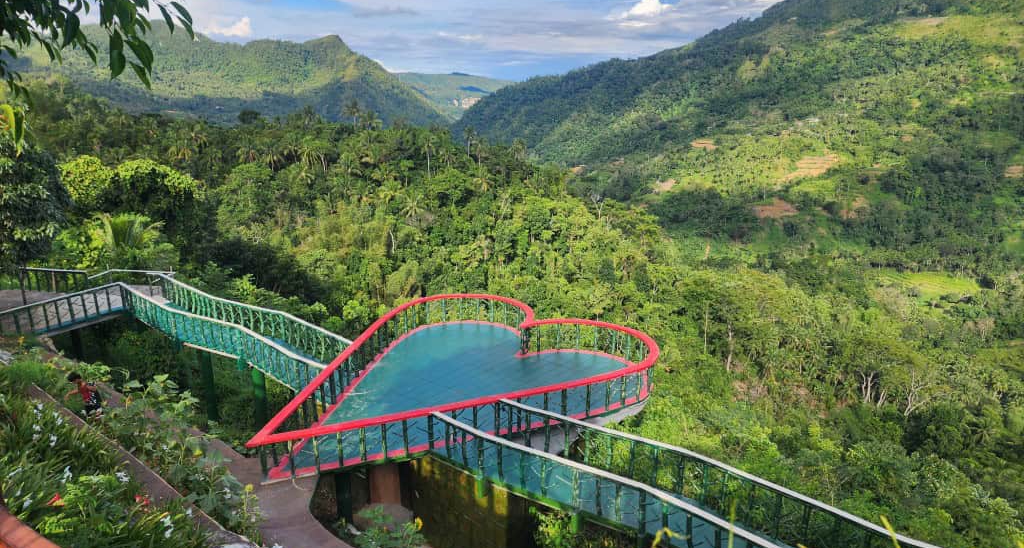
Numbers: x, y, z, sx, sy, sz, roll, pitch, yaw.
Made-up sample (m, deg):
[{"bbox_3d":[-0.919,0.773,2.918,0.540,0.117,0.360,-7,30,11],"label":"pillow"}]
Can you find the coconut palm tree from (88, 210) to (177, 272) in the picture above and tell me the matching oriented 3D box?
[{"bbox_3d":[-20.305,-1.422,36.500,4.600,4.000,4.500,0,13,0],"label":"coconut palm tree"}]

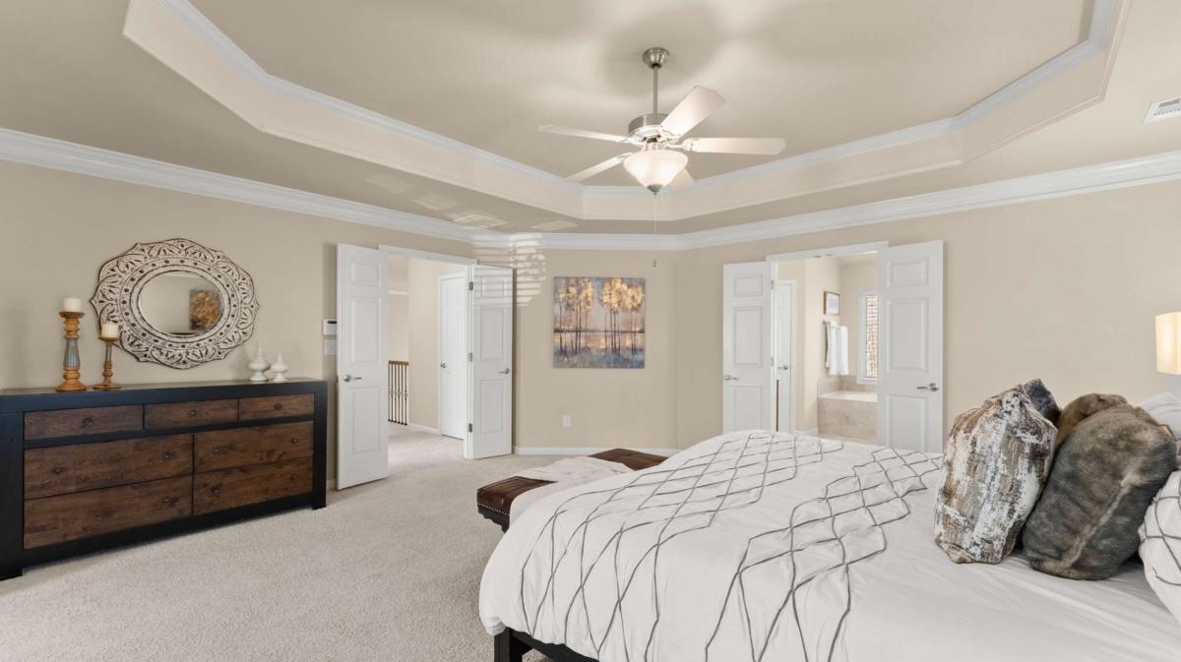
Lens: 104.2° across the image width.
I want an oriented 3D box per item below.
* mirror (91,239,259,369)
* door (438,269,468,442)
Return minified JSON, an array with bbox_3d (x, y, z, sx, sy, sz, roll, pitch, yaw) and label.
[{"bbox_3d":[-2.810,-0.186,3.165,0.890,0.900,0.040,2,-2,-45],"label":"mirror"},{"bbox_3d":[-1.655,0.348,5.765,0.750,2.030,0.045,-1,-2,40],"label":"door"}]

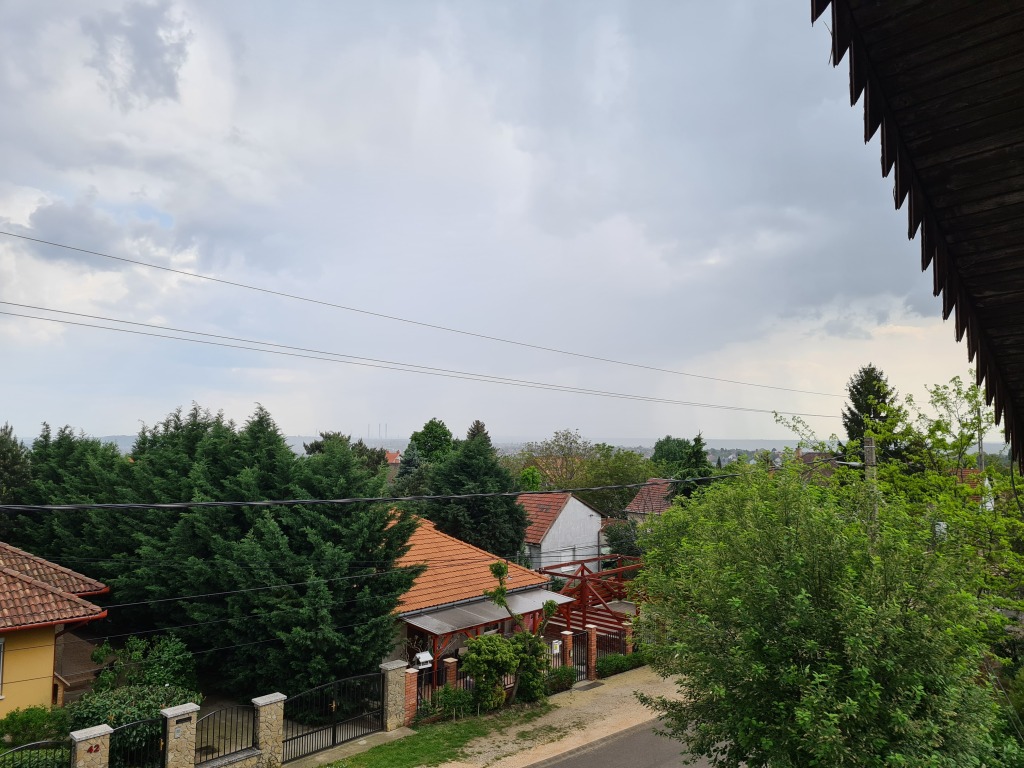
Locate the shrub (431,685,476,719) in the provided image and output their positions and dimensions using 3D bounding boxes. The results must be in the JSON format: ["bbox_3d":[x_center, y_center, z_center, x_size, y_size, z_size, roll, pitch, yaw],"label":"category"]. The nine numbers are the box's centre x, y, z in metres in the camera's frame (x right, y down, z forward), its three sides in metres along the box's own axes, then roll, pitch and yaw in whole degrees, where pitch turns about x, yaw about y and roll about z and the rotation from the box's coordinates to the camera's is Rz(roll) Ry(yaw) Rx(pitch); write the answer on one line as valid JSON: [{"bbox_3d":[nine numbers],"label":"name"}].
[{"bbox_3d":[-1.694,9.181,22.237,0.900,0.850,1.400,-4,-6,43],"label":"shrub"}]

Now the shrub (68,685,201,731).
[{"bbox_3d":[-9.149,8.076,18.570,2.100,1.300,2.900,-4,-6,43],"label":"shrub"}]

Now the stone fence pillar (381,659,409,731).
[{"bbox_3d":[-3.250,8.599,21.150,0.400,1.690,0.650,-4,-6,42],"label":"stone fence pillar"}]

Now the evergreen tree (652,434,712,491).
[{"bbox_3d":[13.457,9.089,60.000,4.900,10.200,4.900,-4,-6,42],"label":"evergreen tree"}]

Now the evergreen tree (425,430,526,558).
[{"bbox_3d":[-1.939,7.427,42.000,5.200,9.700,5.400,0,-4,0],"label":"evergreen tree"}]

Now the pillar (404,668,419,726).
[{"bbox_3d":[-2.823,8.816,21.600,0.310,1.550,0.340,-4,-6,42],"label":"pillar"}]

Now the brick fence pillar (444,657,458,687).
[{"bbox_3d":[-1.792,8.918,22.600,0.300,1.580,0.310,-4,-6,42],"label":"brick fence pillar"}]

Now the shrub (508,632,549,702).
[{"bbox_3d":[0.547,8.998,24.542,1.200,2.050,1.300,0,-4,0],"label":"shrub"}]

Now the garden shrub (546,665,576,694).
[{"bbox_3d":[1.620,9.884,25.763,0.700,0.720,1.400,-4,-6,43],"label":"garden shrub"}]

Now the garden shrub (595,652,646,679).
[{"bbox_3d":[4.072,10.412,28.600,0.650,0.650,2.800,-4,-6,42],"label":"garden shrub"}]

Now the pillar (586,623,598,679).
[{"bbox_3d":[2.868,9.590,27.468,0.310,1.880,0.310,-4,-6,43],"label":"pillar"}]

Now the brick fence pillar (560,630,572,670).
[{"bbox_3d":[1.911,9.450,26.481,0.310,1.800,0.310,-4,-6,43],"label":"brick fence pillar"}]

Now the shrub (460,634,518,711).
[{"bbox_3d":[-0.687,8.738,23.247,1.550,2.100,1.700,0,-4,0],"label":"shrub"}]

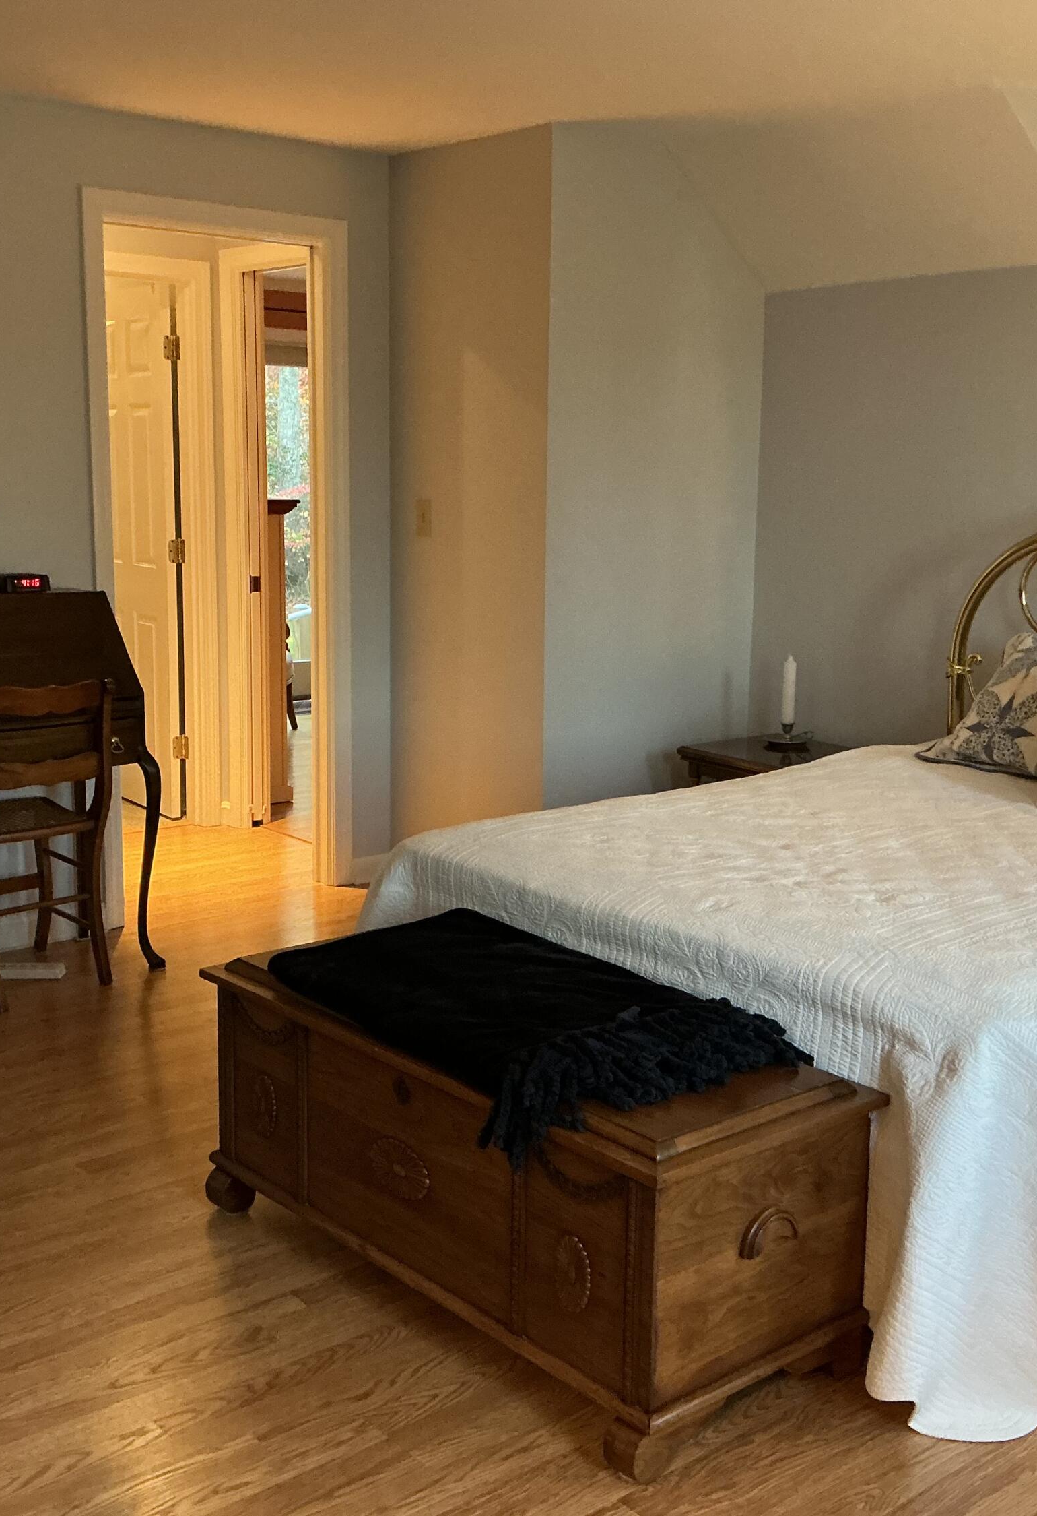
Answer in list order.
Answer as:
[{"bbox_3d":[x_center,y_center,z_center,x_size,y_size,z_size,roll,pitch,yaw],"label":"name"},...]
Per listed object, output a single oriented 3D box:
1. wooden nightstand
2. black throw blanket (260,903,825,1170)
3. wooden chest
[{"bbox_3d":[0.806,0.262,4.992,0.420,0.565,0.480,-8,13,-42],"label":"wooden nightstand"},{"bbox_3d":[-0.014,0.445,2.701,0.520,0.150,0.920,-7,12,-41],"label":"black throw blanket"},{"bbox_3d":[-0.016,0.664,2.758,0.499,0.478,1.149,-7,12,-41],"label":"wooden chest"}]

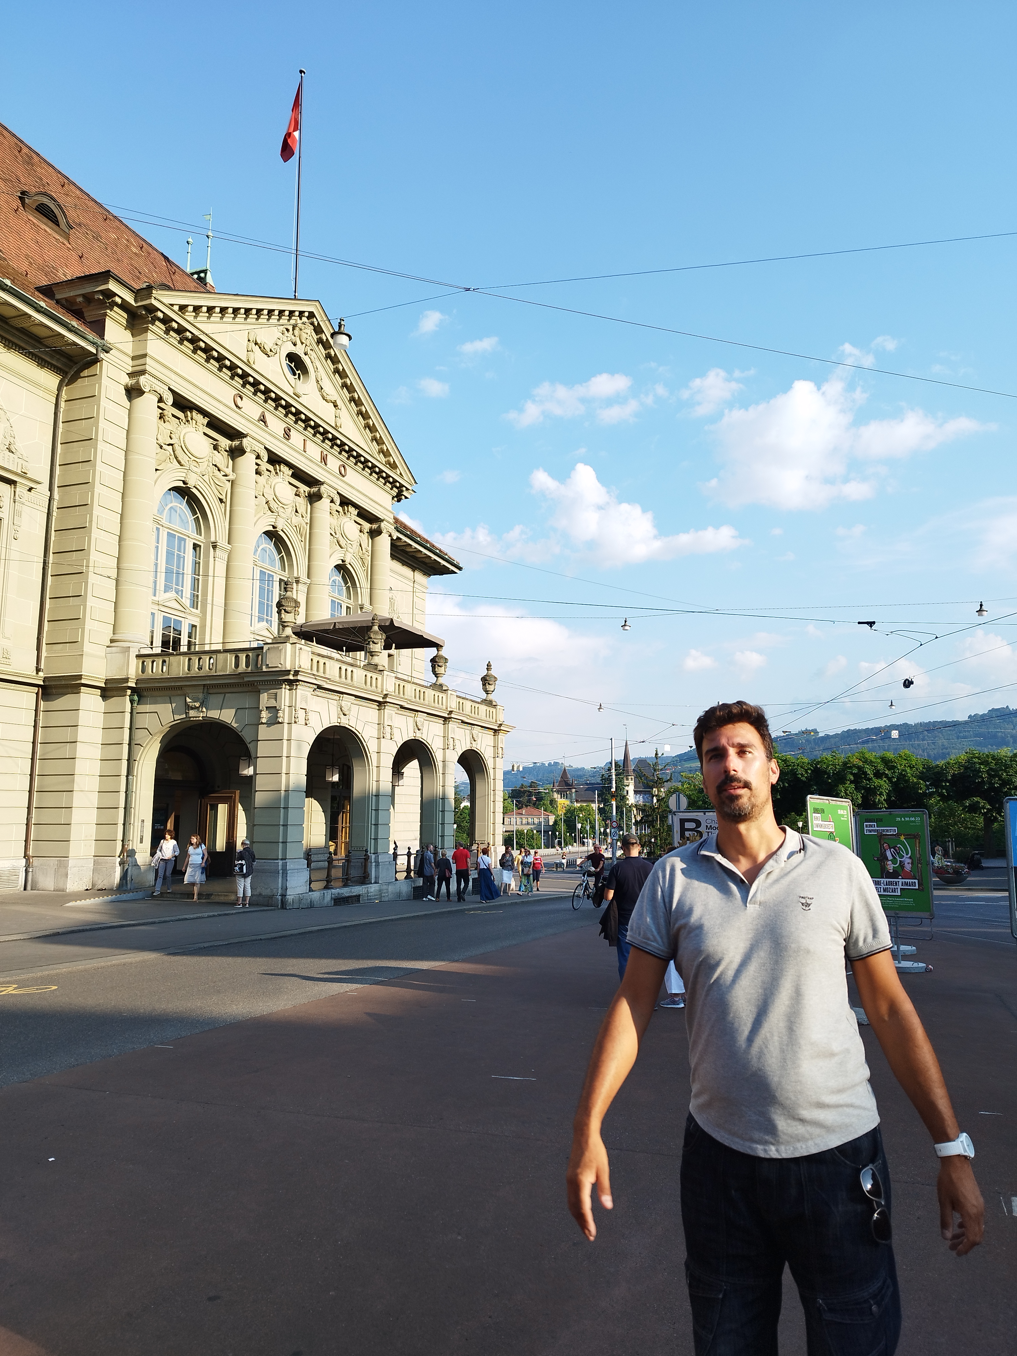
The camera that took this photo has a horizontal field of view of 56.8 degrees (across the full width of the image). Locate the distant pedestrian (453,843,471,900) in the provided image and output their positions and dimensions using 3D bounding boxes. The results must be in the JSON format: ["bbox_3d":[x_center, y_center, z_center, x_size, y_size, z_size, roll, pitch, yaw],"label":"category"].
[{"bbox_3d":[-1.391,5.791,28.052,0.520,1.745,0.400,-3,-9,17],"label":"distant pedestrian"}]

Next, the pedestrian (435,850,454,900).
[{"bbox_3d":[-1.951,6.012,28.625,0.460,1.579,0.380,-3,-9,17],"label":"pedestrian"}]

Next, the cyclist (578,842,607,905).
[{"bbox_3d":[2.321,5.338,25.592,0.550,1.598,0.750,-6,-10,33],"label":"cyclist"}]

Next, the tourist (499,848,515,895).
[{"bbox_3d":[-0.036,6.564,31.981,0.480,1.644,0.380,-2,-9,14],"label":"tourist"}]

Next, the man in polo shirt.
[{"bbox_3d":[0.489,0.952,1.718,0.800,1.830,0.420,-2,-9,11],"label":"man in polo shirt"}]

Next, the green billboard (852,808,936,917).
[{"bbox_3d":[5.042,2.428,12.277,0.950,1.350,0.070,-5,-10,31],"label":"green billboard"}]

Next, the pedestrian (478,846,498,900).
[{"bbox_3d":[-0.625,5.819,27.744,0.550,1.578,0.480,-3,-9,20],"label":"pedestrian"}]

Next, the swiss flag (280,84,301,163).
[{"bbox_3d":[-8.474,-21.587,36.596,0.850,3.150,0.450,2,-9,-14],"label":"swiss flag"}]

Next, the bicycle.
[{"bbox_3d":[2.207,5.716,25.435,0.580,1.080,1.720,-6,-10,33],"label":"bicycle"}]

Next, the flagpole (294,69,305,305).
[{"bbox_3d":[-7.999,-18.832,35.982,0.220,9.900,0.220,3,-9,-20],"label":"flagpole"}]

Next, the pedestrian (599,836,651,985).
[{"bbox_3d":[1.244,2.493,9.637,0.530,1.770,0.380,-1,-9,6],"label":"pedestrian"}]

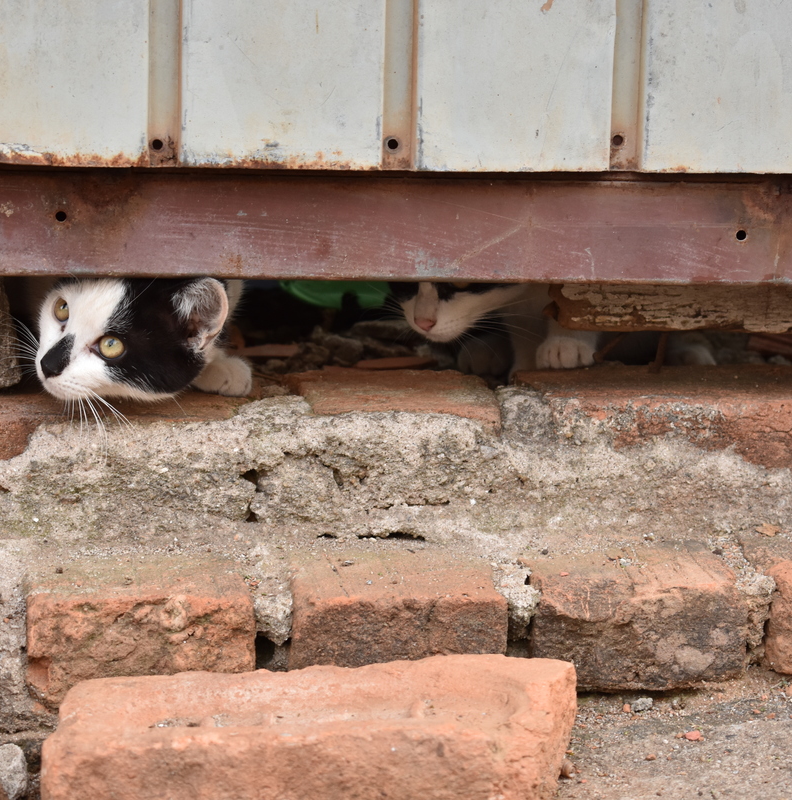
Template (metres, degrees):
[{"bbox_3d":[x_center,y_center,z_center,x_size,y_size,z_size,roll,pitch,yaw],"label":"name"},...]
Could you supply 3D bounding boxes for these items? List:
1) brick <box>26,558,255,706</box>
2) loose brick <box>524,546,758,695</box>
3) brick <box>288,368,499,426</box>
[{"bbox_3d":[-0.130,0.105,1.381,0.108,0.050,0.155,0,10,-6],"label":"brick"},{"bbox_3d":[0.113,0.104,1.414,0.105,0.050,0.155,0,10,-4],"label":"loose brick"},{"bbox_3d":[-0.002,0.017,1.556,0.107,0.050,0.145,0,10,-5],"label":"brick"}]

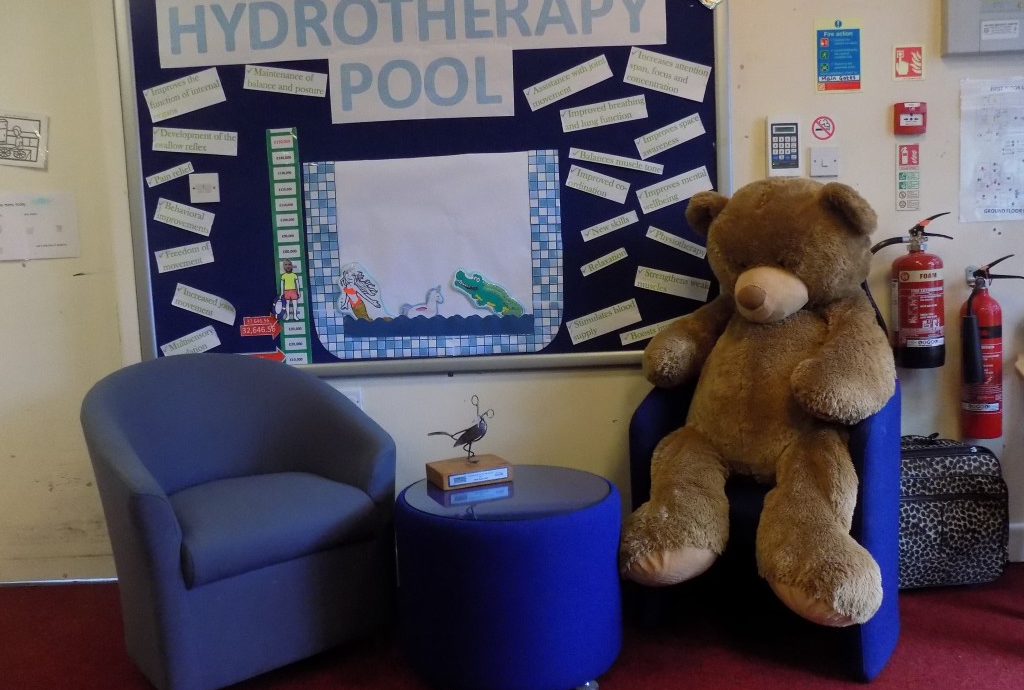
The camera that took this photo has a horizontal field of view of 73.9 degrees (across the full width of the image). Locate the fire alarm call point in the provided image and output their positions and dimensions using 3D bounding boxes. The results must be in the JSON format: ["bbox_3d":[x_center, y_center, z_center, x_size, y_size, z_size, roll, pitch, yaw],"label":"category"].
[{"bbox_3d":[1.169,-0.665,1.998,0.090,0.091,0.044,-2,4,2],"label":"fire alarm call point"}]

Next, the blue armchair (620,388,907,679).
[{"bbox_3d":[0.710,0.361,1.831,0.581,0.727,0.591,1,5,37],"label":"blue armchair"}]

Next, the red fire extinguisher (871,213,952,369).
[{"bbox_3d":[1.140,-0.154,1.962,0.263,0.459,0.141,-2,4,-3],"label":"red fire extinguisher"}]

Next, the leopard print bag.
[{"bbox_3d":[1.205,0.481,2.023,0.434,0.429,0.182,-2,4,-2],"label":"leopard print bag"}]

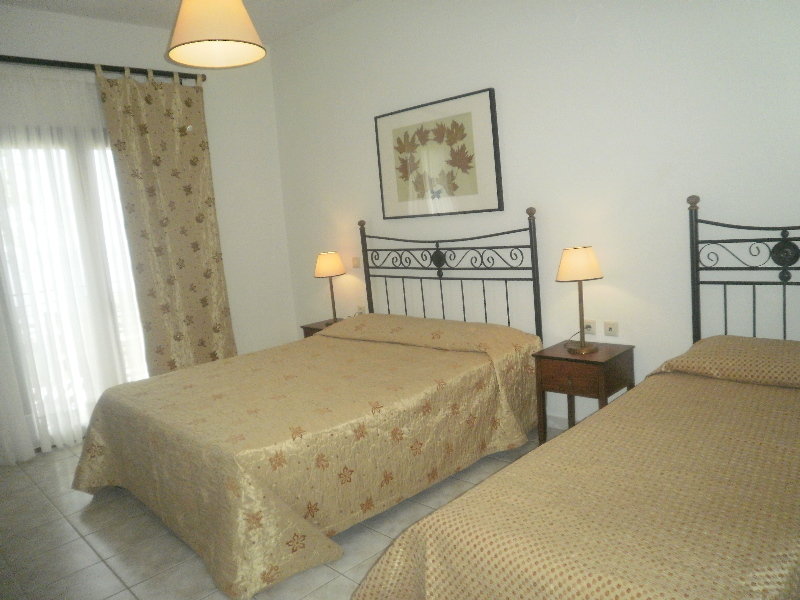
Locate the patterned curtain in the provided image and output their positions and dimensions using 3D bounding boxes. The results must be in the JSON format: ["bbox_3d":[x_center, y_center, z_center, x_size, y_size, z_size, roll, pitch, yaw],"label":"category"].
[{"bbox_3d":[-1.839,-0.467,4.962,0.840,2.725,0.110,-12,11,-42],"label":"patterned curtain"}]

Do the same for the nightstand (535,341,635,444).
[{"bbox_3d":[1.082,0.599,3.490,0.400,0.615,0.420,-12,11,-42],"label":"nightstand"}]

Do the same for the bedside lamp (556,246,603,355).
[{"bbox_3d":[1.040,-0.001,3.452,0.270,0.587,0.270,-12,11,-42],"label":"bedside lamp"}]

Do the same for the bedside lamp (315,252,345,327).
[{"bbox_3d":[-0.586,-0.103,5.153,0.270,0.590,0.270,-5,8,1],"label":"bedside lamp"}]

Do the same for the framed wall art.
[{"bbox_3d":[0.245,-0.999,4.313,0.035,0.776,1.147,-12,11,-42],"label":"framed wall art"}]

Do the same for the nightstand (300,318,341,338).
[{"bbox_3d":[-0.525,0.499,5.165,0.400,0.615,0.420,-12,11,-42],"label":"nightstand"}]

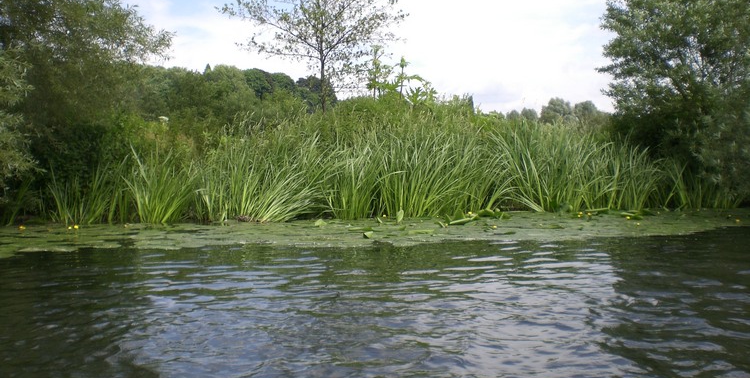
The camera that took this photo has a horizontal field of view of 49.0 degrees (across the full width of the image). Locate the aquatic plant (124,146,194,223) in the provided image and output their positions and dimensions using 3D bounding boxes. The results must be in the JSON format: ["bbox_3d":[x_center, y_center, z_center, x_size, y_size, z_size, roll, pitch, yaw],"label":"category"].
[{"bbox_3d":[-2.736,-0.032,10.500,0.900,0.970,0.750,0,4,0],"label":"aquatic plant"}]

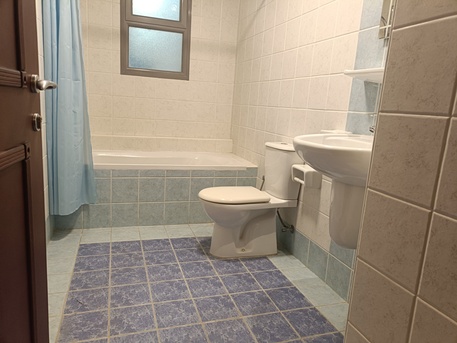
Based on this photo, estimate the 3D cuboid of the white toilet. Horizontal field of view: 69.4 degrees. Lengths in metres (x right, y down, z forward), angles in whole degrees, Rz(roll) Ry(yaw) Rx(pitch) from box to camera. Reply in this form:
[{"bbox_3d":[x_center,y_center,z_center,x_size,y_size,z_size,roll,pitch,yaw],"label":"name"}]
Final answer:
[{"bbox_3d":[0.121,0.193,2.229,0.651,0.752,0.380,0,12,-19],"label":"white toilet"}]

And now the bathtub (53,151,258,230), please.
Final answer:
[{"bbox_3d":[-0.628,0.126,2.966,1.598,0.498,0.714,0,12,-19],"label":"bathtub"}]

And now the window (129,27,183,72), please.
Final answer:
[{"bbox_3d":[-0.676,-1.132,3.094,0.500,0.364,0.050,0,12,-19],"label":"window"}]

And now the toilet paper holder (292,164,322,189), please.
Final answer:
[{"bbox_3d":[0.479,0.034,2.032,0.117,0.113,0.177,0,12,-19],"label":"toilet paper holder"}]

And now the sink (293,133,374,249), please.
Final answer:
[{"bbox_3d":[0.484,0.117,1.464,0.476,0.543,0.583,0,12,-19],"label":"sink"}]

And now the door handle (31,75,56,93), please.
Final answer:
[{"bbox_3d":[-0.405,-0.189,0.723,0.052,0.044,0.118,0,12,-19],"label":"door handle"}]

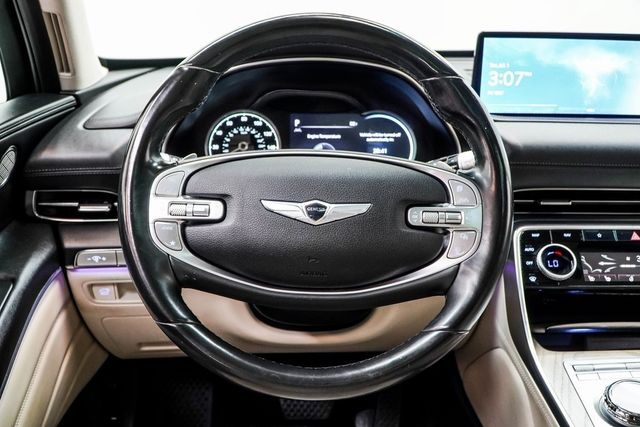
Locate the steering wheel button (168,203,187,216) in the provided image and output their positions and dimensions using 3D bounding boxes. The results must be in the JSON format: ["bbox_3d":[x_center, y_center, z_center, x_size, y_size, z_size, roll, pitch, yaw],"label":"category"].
[{"bbox_3d":[-0.139,-0.003,0.646,0.018,0.013,0.010,1,-6,0],"label":"steering wheel button"}]

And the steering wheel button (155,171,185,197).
[{"bbox_3d":[-0.148,-0.029,0.649,0.029,0.025,0.010,1,-6,0],"label":"steering wheel button"}]

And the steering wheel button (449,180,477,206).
[{"bbox_3d":[0.141,-0.020,0.650,0.028,0.025,0.010,1,-6,0],"label":"steering wheel button"}]

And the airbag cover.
[{"bbox_3d":[-0.004,0.009,0.648,0.262,0.131,0.050,1,-6,0],"label":"airbag cover"}]

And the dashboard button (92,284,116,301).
[{"bbox_3d":[-0.262,0.096,0.800,0.028,0.019,0.015,0,8,-5],"label":"dashboard button"}]

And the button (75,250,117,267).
[{"bbox_3d":[-0.272,0.055,0.800,0.050,0.019,0.018,0,8,-5],"label":"button"}]

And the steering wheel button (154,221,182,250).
[{"bbox_3d":[-0.148,0.022,0.645,0.027,0.028,0.010,1,-6,0],"label":"steering wheel button"}]

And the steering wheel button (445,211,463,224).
[{"bbox_3d":[0.132,0.004,0.646,0.018,0.014,0.010,1,-6,0],"label":"steering wheel button"}]

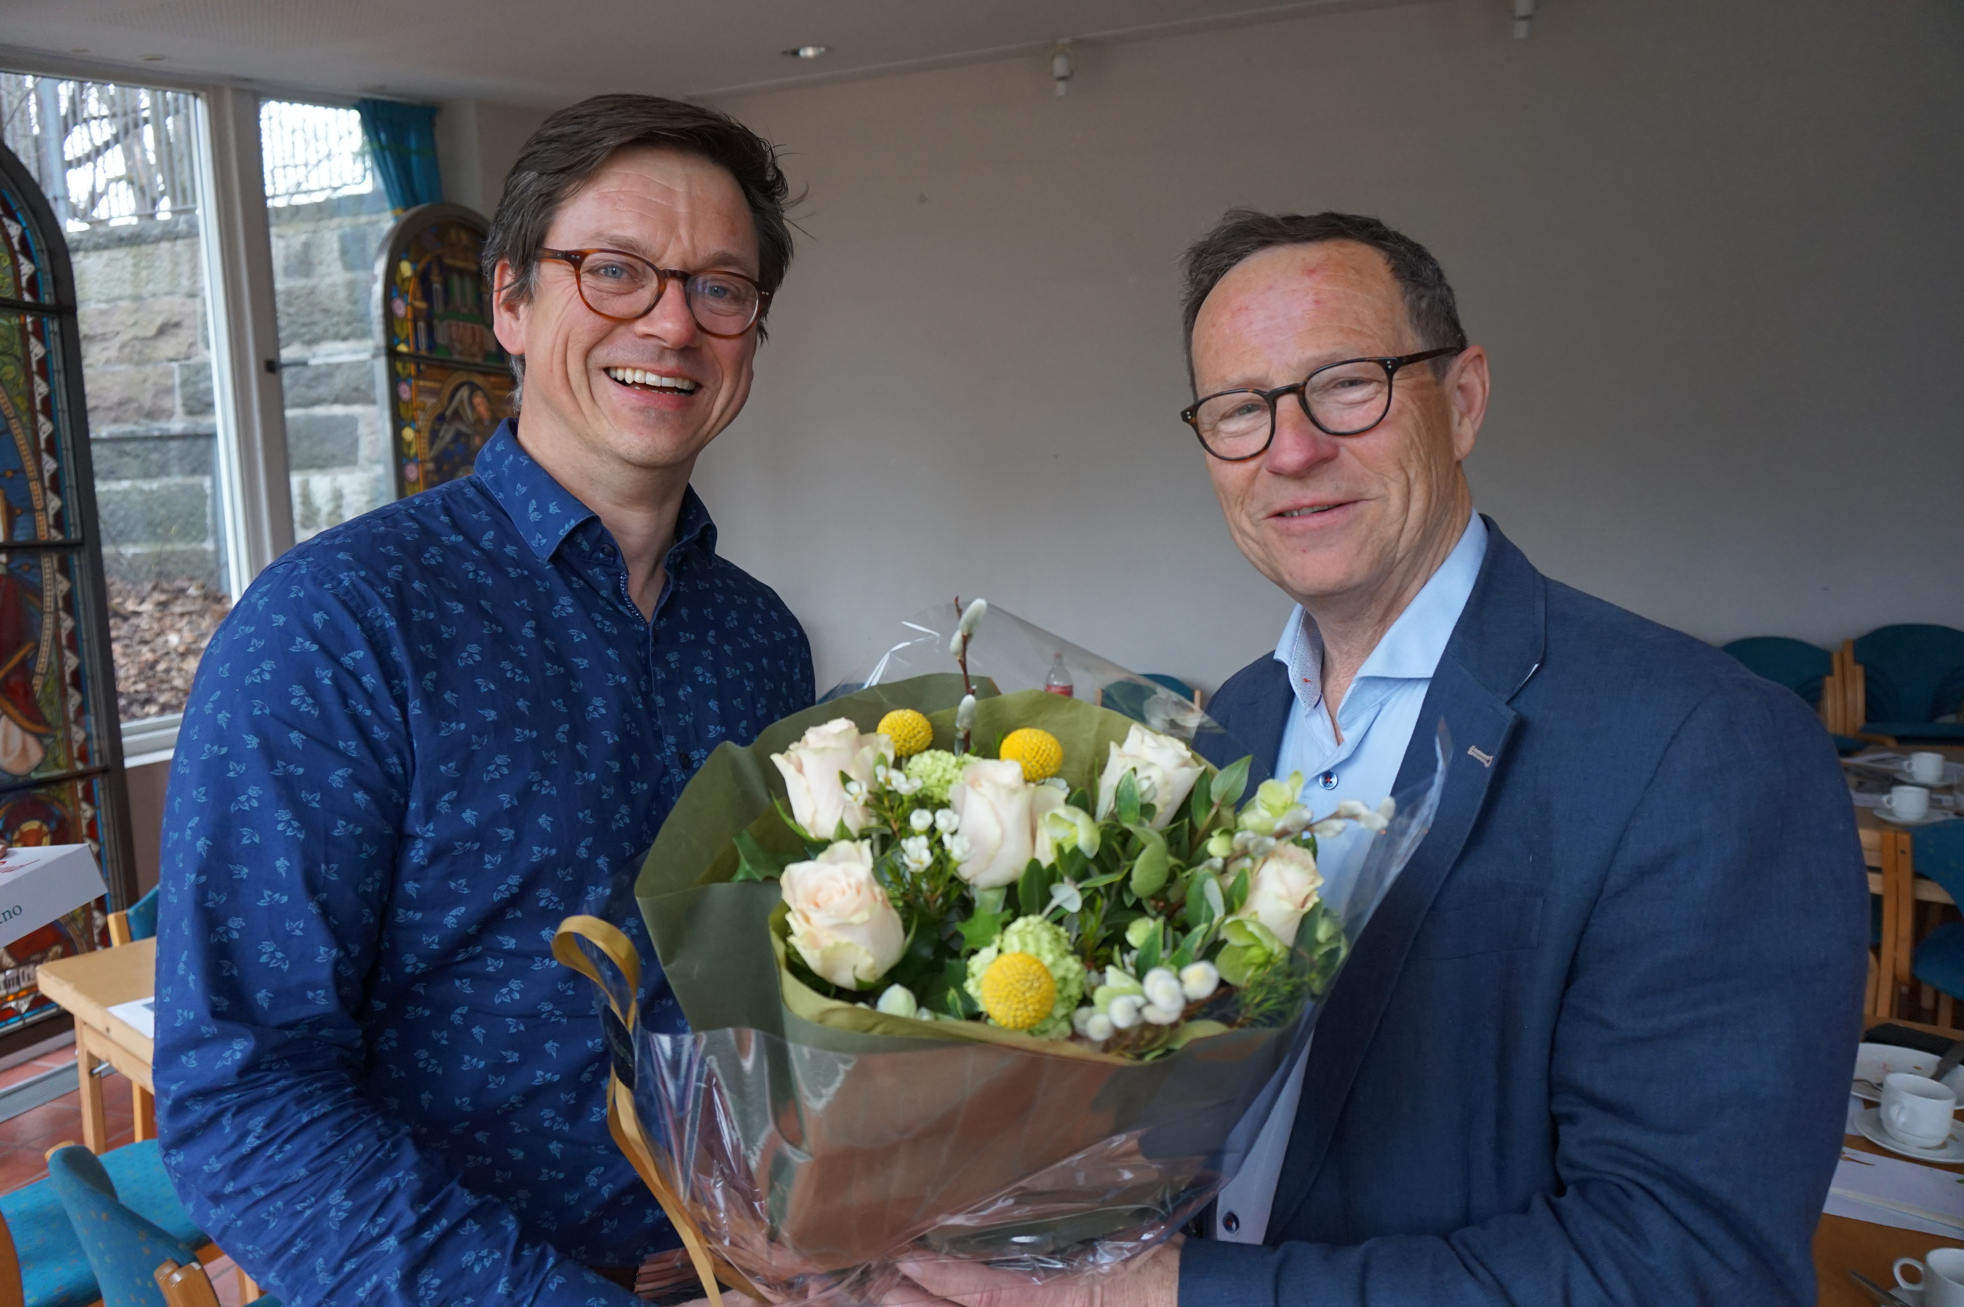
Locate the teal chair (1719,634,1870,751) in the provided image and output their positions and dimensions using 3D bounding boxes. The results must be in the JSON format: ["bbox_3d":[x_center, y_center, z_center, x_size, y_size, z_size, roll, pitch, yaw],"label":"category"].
[{"bbox_3d":[2.591,0.394,4.282,0.460,0.850,0.520,4,9,22],"label":"teal chair"}]

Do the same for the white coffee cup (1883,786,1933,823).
[{"bbox_3d":[2.215,0.361,3.144,0.096,0.069,0.073,3,9,15],"label":"white coffee cup"}]

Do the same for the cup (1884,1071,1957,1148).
[{"bbox_3d":[1.190,0.589,1.670,0.096,0.069,0.073,-5,11,-35],"label":"cup"}]

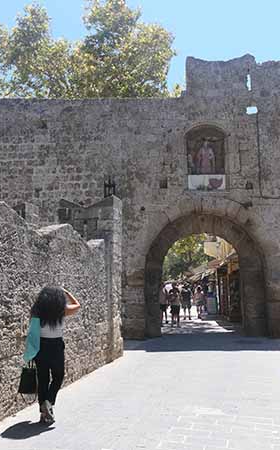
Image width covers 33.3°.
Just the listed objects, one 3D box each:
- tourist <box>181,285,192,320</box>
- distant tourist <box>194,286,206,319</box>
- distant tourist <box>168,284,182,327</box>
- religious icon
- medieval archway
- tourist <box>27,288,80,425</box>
[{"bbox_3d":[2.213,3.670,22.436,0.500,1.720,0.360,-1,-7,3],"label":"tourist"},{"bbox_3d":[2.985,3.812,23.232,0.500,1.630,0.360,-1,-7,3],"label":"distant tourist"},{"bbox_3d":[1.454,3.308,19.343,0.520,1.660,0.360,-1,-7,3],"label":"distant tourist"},{"bbox_3d":[2.121,-2.253,15.390,0.650,1.150,0.200,0,-7,0],"label":"religious icon"},{"bbox_3d":[2.064,1.660,15.090,3.750,3.900,1.200,0,-7,0],"label":"medieval archway"},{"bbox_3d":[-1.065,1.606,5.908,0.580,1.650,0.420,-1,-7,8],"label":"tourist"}]

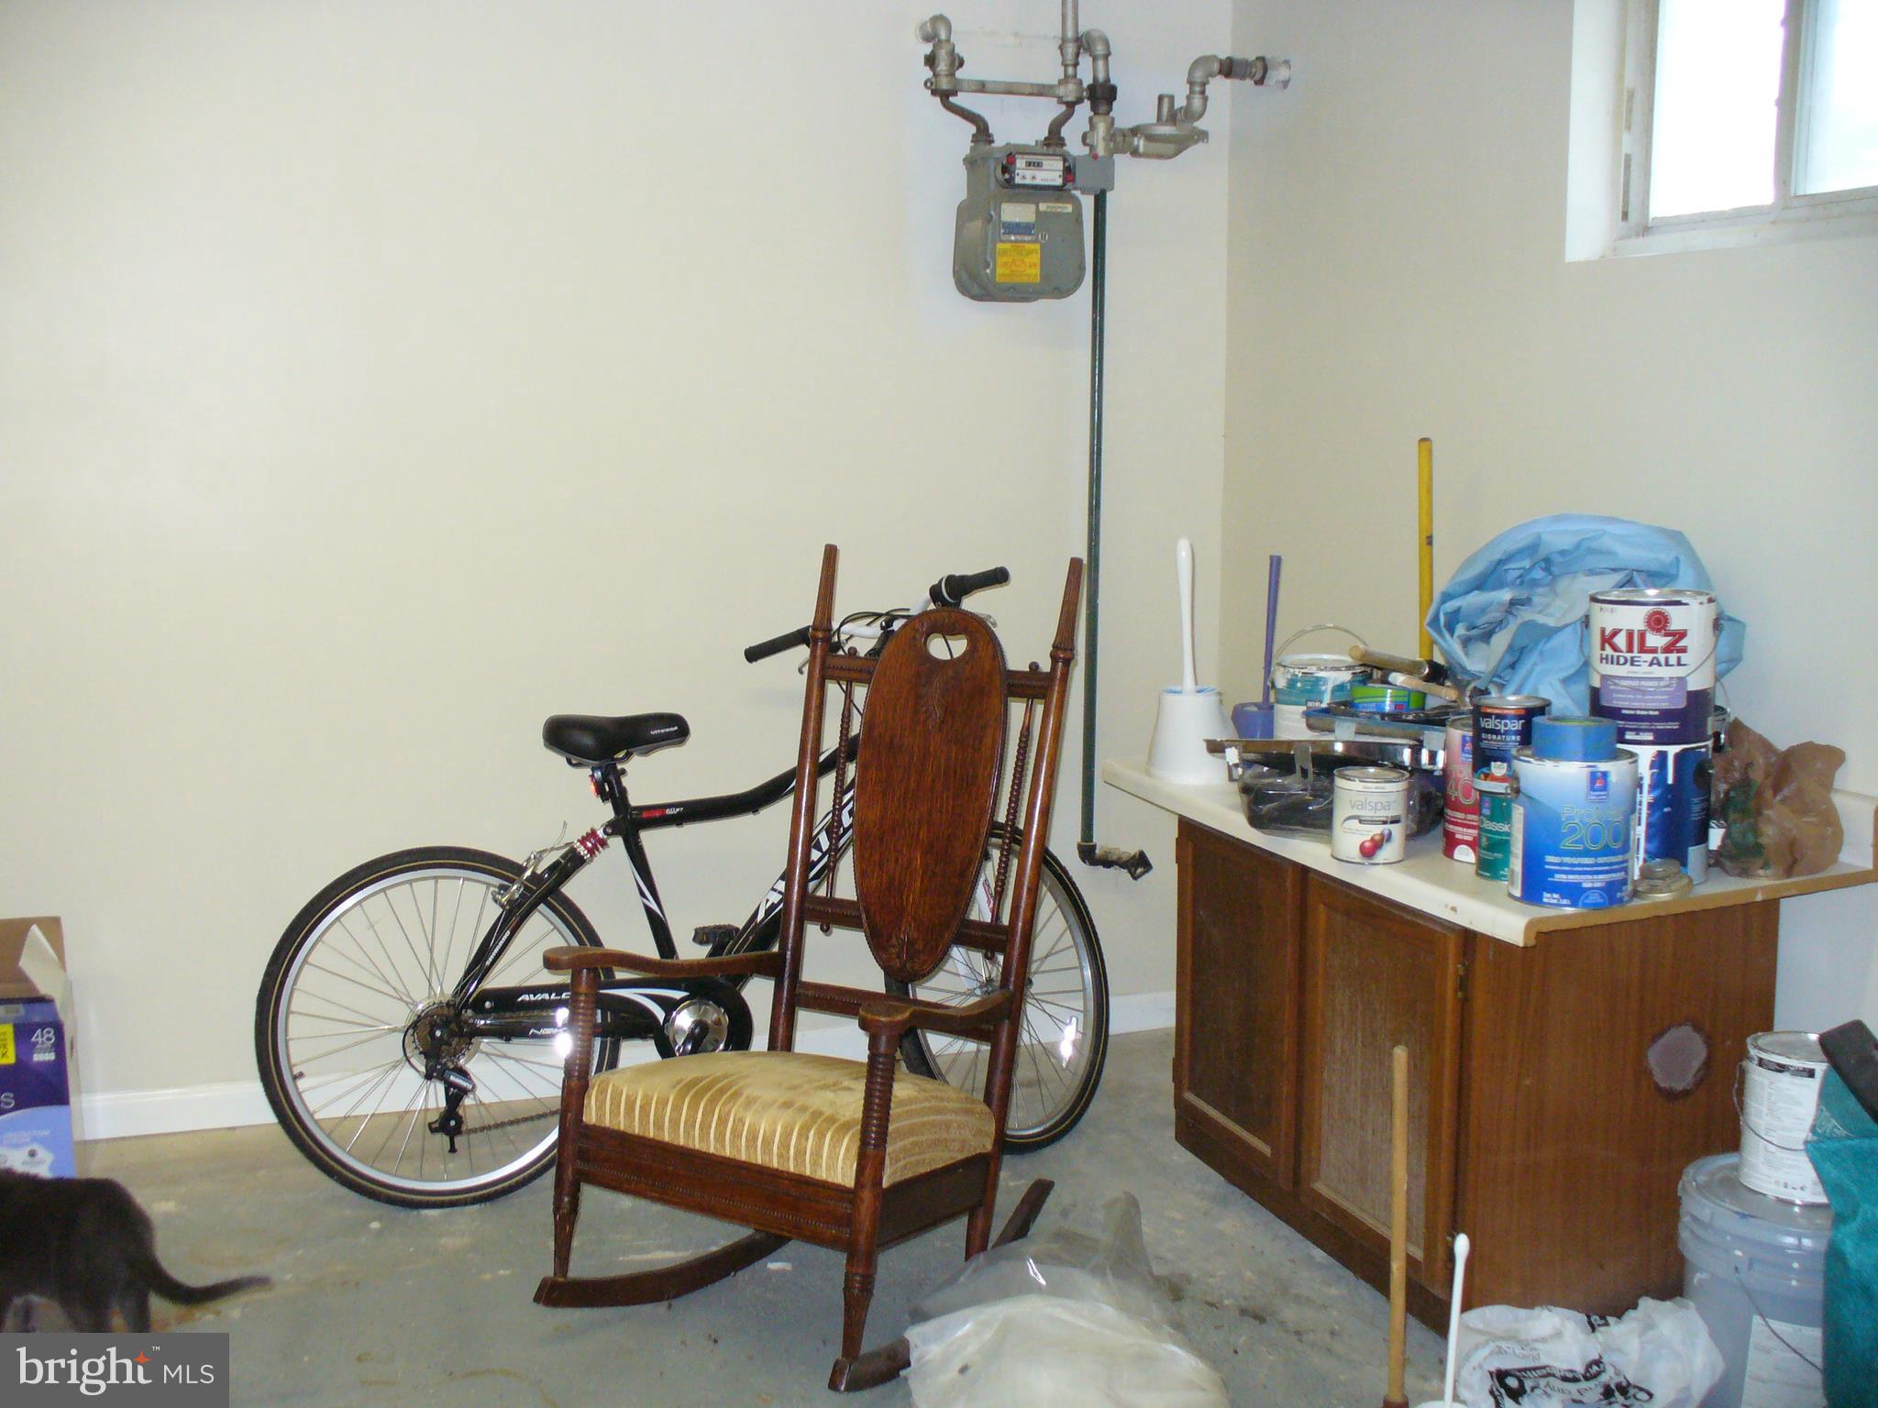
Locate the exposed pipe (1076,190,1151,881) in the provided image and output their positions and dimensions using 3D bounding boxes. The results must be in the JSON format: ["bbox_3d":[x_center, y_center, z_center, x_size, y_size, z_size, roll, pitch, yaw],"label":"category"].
[{"bbox_3d":[0.365,-0.338,4.031,0.146,1.362,0.120,-3,8,-19],"label":"exposed pipe"}]

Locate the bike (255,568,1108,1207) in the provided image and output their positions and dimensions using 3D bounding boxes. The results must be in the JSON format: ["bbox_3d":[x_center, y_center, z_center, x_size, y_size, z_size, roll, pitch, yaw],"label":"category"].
[{"bbox_3d":[-0.434,0.316,3.838,1.680,1.180,0.580,-2,9,-13],"label":"bike"}]

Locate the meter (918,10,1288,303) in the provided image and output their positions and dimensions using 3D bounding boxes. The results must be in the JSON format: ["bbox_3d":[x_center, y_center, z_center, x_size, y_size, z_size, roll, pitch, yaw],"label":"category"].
[{"bbox_3d":[0.348,-1.144,4.273,0.740,0.580,0.300,-3,9,-18],"label":"meter"}]

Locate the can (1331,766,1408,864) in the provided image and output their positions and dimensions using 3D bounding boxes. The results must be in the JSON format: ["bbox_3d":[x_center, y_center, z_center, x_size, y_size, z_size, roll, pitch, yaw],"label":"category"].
[{"bbox_3d":[0.644,0.167,2.998,0.108,0.126,0.108,2,7,12],"label":"can"}]

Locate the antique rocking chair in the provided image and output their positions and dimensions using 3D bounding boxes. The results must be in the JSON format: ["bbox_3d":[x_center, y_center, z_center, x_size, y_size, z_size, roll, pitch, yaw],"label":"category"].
[{"bbox_3d":[-0.168,0.322,3.027,0.580,1.090,0.730,4,9,31],"label":"antique rocking chair"}]

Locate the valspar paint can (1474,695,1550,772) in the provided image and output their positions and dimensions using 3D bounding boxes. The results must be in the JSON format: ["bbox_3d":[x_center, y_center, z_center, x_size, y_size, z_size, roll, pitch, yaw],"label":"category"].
[{"bbox_3d":[0.826,0.055,2.890,0.109,0.125,0.109,2,9,16],"label":"valspar paint can"}]

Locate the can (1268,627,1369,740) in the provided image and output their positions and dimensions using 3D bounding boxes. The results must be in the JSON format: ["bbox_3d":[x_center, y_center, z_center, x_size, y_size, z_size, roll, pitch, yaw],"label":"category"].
[{"bbox_3d":[0.645,-0.001,3.369,0.172,0.236,0.168,1,7,11],"label":"can"}]

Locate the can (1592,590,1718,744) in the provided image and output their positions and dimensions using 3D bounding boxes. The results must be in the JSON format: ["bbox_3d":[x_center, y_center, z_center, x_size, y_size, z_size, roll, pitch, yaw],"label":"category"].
[{"bbox_3d":[1.014,-0.051,2.850,0.170,0.192,0.170,3,8,20],"label":"can"}]

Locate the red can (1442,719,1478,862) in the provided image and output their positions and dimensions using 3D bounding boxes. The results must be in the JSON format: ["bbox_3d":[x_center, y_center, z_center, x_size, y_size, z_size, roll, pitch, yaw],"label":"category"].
[{"bbox_3d":[0.845,0.137,3.003,0.166,0.192,0.166,2,8,16],"label":"red can"}]

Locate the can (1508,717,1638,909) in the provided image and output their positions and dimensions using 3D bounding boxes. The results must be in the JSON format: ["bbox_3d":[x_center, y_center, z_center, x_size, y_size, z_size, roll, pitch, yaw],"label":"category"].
[{"bbox_3d":[0.880,0.161,2.781,0.168,0.215,0.168,3,9,18],"label":"can"}]

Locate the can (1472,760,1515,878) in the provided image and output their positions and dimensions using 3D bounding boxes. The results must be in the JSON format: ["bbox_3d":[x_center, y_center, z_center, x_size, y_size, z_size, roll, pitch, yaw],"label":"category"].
[{"bbox_3d":[0.836,0.187,2.915,0.109,0.125,0.109,2,9,16],"label":"can"}]

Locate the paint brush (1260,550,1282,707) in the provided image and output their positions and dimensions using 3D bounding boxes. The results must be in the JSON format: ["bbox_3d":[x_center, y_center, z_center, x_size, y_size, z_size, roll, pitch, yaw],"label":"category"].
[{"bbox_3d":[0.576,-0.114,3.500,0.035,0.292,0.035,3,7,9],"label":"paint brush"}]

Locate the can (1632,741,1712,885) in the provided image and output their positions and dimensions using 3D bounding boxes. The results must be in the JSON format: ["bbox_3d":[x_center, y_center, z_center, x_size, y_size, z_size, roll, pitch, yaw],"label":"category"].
[{"bbox_3d":[1.027,0.151,2.912,0.168,0.197,0.168,3,9,20],"label":"can"}]

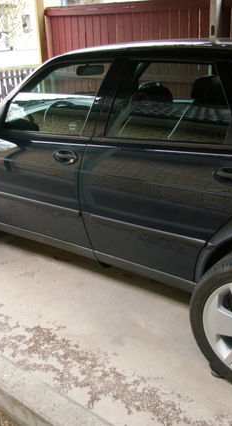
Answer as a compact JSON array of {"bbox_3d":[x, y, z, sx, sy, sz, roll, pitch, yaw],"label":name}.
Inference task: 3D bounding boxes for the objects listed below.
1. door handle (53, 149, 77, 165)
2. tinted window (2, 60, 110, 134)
[{"bbox_3d":[-0.286,-0.316,2.698,0.190,0.085,0.050,13,25,35],"label":"door handle"},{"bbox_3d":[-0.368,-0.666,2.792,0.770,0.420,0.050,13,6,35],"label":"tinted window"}]

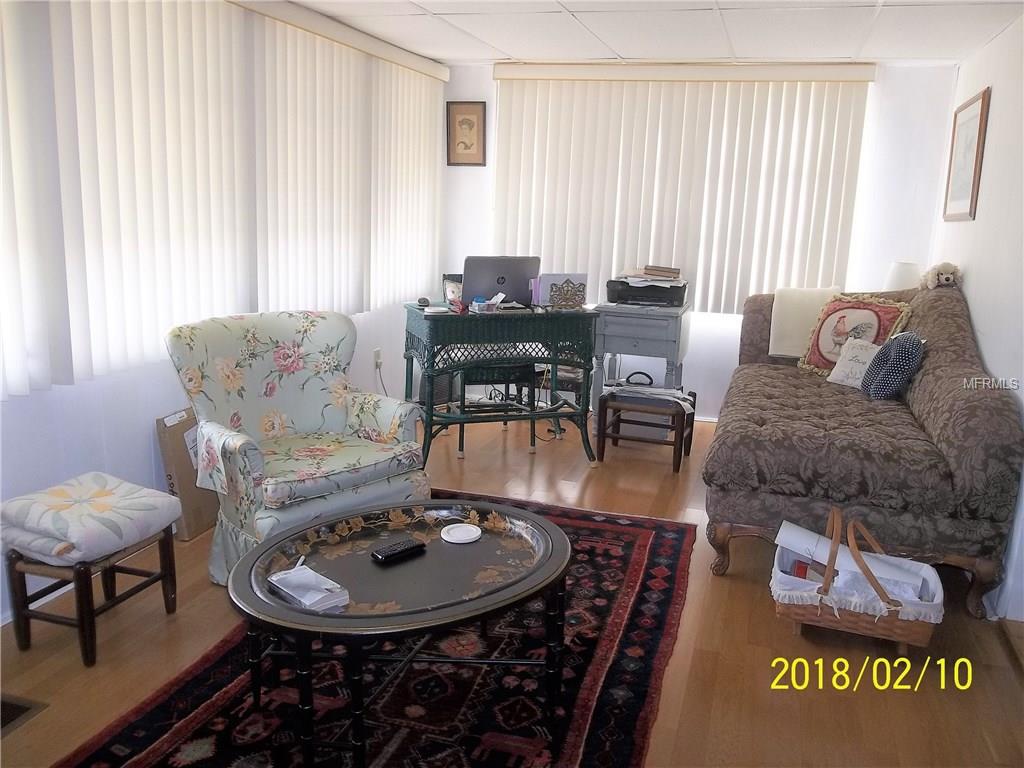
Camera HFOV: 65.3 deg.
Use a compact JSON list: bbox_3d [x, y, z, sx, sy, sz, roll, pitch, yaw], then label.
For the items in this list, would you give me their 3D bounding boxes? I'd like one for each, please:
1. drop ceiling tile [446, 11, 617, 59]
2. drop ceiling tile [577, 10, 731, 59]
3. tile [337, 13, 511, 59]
[{"bbox_3d":[0.124,-1.735,3.992,0.620,0.020,1.140,7,14,17],"label":"drop ceiling tile"},{"bbox_3d":[0.717,-1.662,3.808,0.615,0.020,1.140,7,14,17],"label":"drop ceiling tile"},{"bbox_3d":[-0.424,-1.802,4.163,0.530,0.020,1.140,7,14,17],"label":"tile"}]

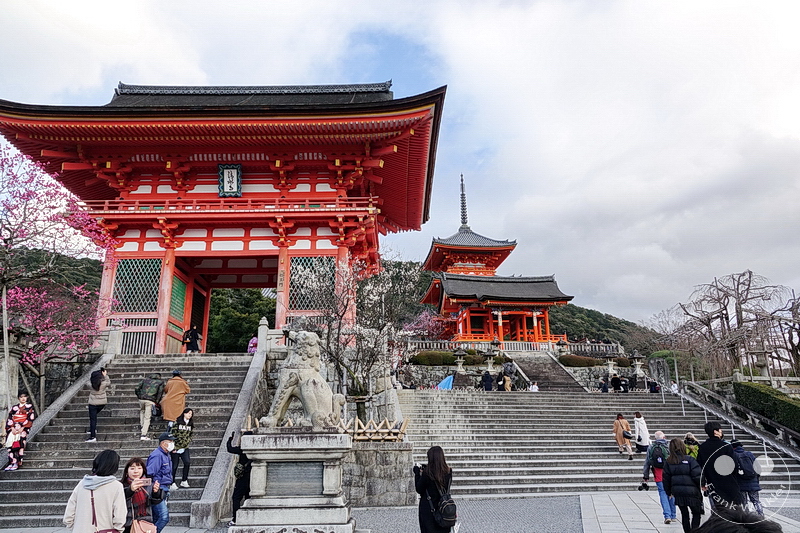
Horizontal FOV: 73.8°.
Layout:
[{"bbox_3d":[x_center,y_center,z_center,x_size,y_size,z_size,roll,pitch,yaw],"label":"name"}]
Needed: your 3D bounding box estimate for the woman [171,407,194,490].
[{"bbox_3d":[-4.578,3.824,11.222,0.500,1.580,0.400,5,-18,-19],"label":"woman"}]

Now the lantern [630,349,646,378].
[{"bbox_3d":[16.388,6.710,36.638,1.050,1.870,1.050,2,-17,-10],"label":"lantern"}]

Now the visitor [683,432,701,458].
[{"bbox_3d":[6.741,4.666,12.356,0.480,1.561,0.360,1,-17,-4],"label":"visitor"}]

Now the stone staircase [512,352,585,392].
[{"bbox_3d":[9.688,7.174,35.555,3.500,3.500,5.900,2,-17,-10],"label":"stone staircase"}]

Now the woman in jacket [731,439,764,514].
[{"bbox_3d":[5.862,3.756,8.995,0.560,1.560,0.450,-6,-18,16],"label":"woman in jacket"}]

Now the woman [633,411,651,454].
[{"bbox_3d":[8.761,5.998,19.266,0.550,1.464,0.450,4,-18,-13],"label":"woman"}]

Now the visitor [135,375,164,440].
[{"bbox_3d":[-6.011,3.338,12.748,0.620,1.564,0.520,-4,-18,11],"label":"visitor"}]

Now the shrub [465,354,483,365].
[{"bbox_3d":[5.884,7.464,42.687,1.450,0.755,1.200,0,-17,0],"label":"shrub"}]

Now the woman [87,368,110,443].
[{"bbox_3d":[-7.184,3.302,12.710,0.480,1.676,0.480,-6,-18,17],"label":"woman"}]

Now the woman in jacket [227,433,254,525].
[{"bbox_3d":[-3.040,4.091,10.357,0.620,1.710,0.500,2,-17,-11],"label":"woman in jacket"}]

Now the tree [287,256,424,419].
[{"bbox_3d":[-1.271,2.191,15.224,3.900,5.150,3.600,-1,-17,0],"label":"tree"}]

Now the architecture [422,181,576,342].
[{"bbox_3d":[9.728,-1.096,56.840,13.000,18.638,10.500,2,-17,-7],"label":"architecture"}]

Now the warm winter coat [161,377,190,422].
[{"bbox_3d":[-5.469,3.227,12.990,0.600,1.078,0.450,-2,-17,5],"label":"warm winter coat"}]

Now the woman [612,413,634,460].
[{"bbox_3d":[7.699,5.856,18.371,0.580,1.525,0.480,3,-18,-11],"label":"woman"}]

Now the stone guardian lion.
[{"bbox_3d":[-1.706,2.020,9.525,1.500,1.750,0.700,0,-17,-2],"label":"stone guardian lion"}]

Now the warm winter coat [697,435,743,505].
[{"bbox_3d":[4.938,3.143,8.241,0.660,0.980,0.420,-7,-18,19],"label":"warm winter coat"}]

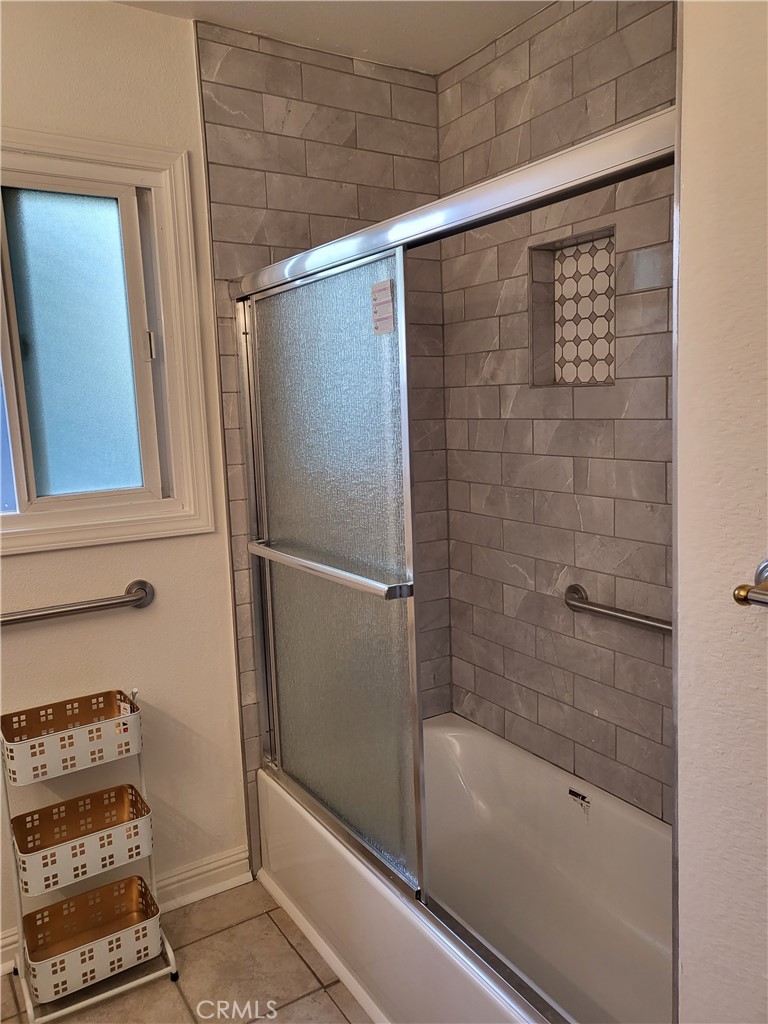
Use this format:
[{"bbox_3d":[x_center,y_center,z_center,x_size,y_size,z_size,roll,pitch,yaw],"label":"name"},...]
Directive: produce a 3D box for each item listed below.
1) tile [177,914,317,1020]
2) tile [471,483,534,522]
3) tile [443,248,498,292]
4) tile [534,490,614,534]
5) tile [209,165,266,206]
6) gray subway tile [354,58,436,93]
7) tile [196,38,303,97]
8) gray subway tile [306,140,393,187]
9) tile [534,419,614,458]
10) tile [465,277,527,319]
[{"bbox_3d":[-0.375,1.210,2.022,0.303,0.009,0.350,-7,9,-32],"label":"tile"},{"bbox_3d":[0.367,-0.029,2.400,0.009,0.101,0.299,-7,9,-32],"label":"tile"},{"bbox_3d":[0.275,-0.769,2.455,0.009,0.101,0.279,-7,9,-32],"label":"tile"},{"bbox_3d":[0.533,0.000,2.158,0.010,0.100,0.301,-7,9,-32],"label":"tile"},{"bbox_3d":[-0.403,-0.897,2.125,0.168,0.100,0.010,-7,10,-33],"label":"tile"},{"bbox_3d":[0.037,-1.345,2.376,0.303,0.049,0.010,-7,9,-32],"label":"gray subway tile"},{"bbox_3d":[-0.364,-1.218,2.134,0.301,0.100,0.010,-7,9,-32],"label":"tile"},{"bbox_3d":[-0.101,-1.058,2.353,0.304,0.101,0.009,-7,9,-32],"label":"gray subway tile"},{"bbox_3d":[0.532,-0.206,2.158,0.009,0.101,0.304,-7,9,-32],"label":"tile"},{"bbox_3d":[0.343,-0.645,2.333,0.010,0.100,0.285,-7,9,-32],"label":"tile"}]

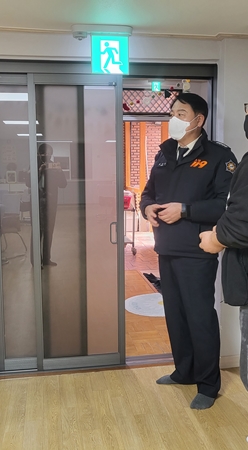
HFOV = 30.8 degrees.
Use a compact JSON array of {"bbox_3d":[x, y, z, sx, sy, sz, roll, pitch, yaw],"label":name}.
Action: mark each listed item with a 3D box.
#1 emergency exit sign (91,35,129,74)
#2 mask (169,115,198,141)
[{"bbox_3d":[-0.080,-1.035,2.746,0.230,0.235,0.025,-2,8,-9],"label":"emergency exit sign"},{"bbox_3d":[0.321,-0.541,2.515,0.120,0.140,0.140,-5,9,-31],"label":"mask"}]

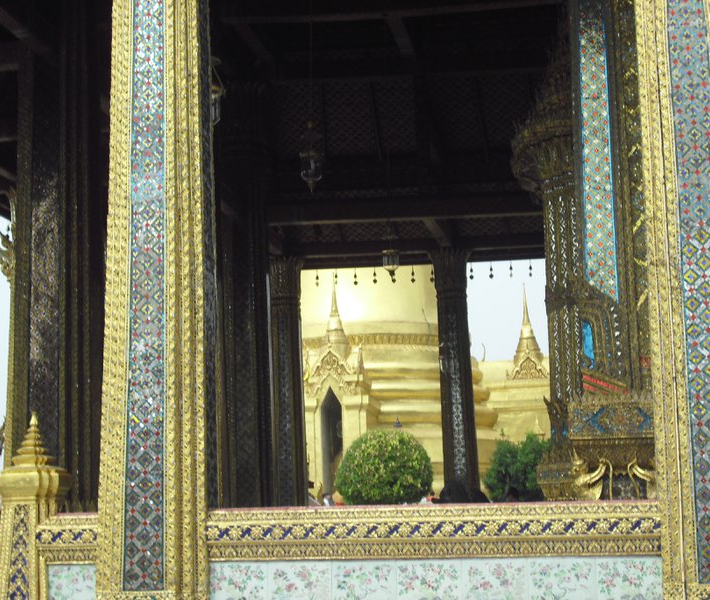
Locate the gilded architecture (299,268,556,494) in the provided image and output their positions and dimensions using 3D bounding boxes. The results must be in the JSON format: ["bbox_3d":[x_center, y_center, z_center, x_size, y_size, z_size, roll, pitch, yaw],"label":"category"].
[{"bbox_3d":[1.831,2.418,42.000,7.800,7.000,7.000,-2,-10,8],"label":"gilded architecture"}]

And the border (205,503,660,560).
[{"bbox_3d":[0.354,1.017,6.600,1.980,0.235,0.240,-2,-10,8],"label":"border"}]

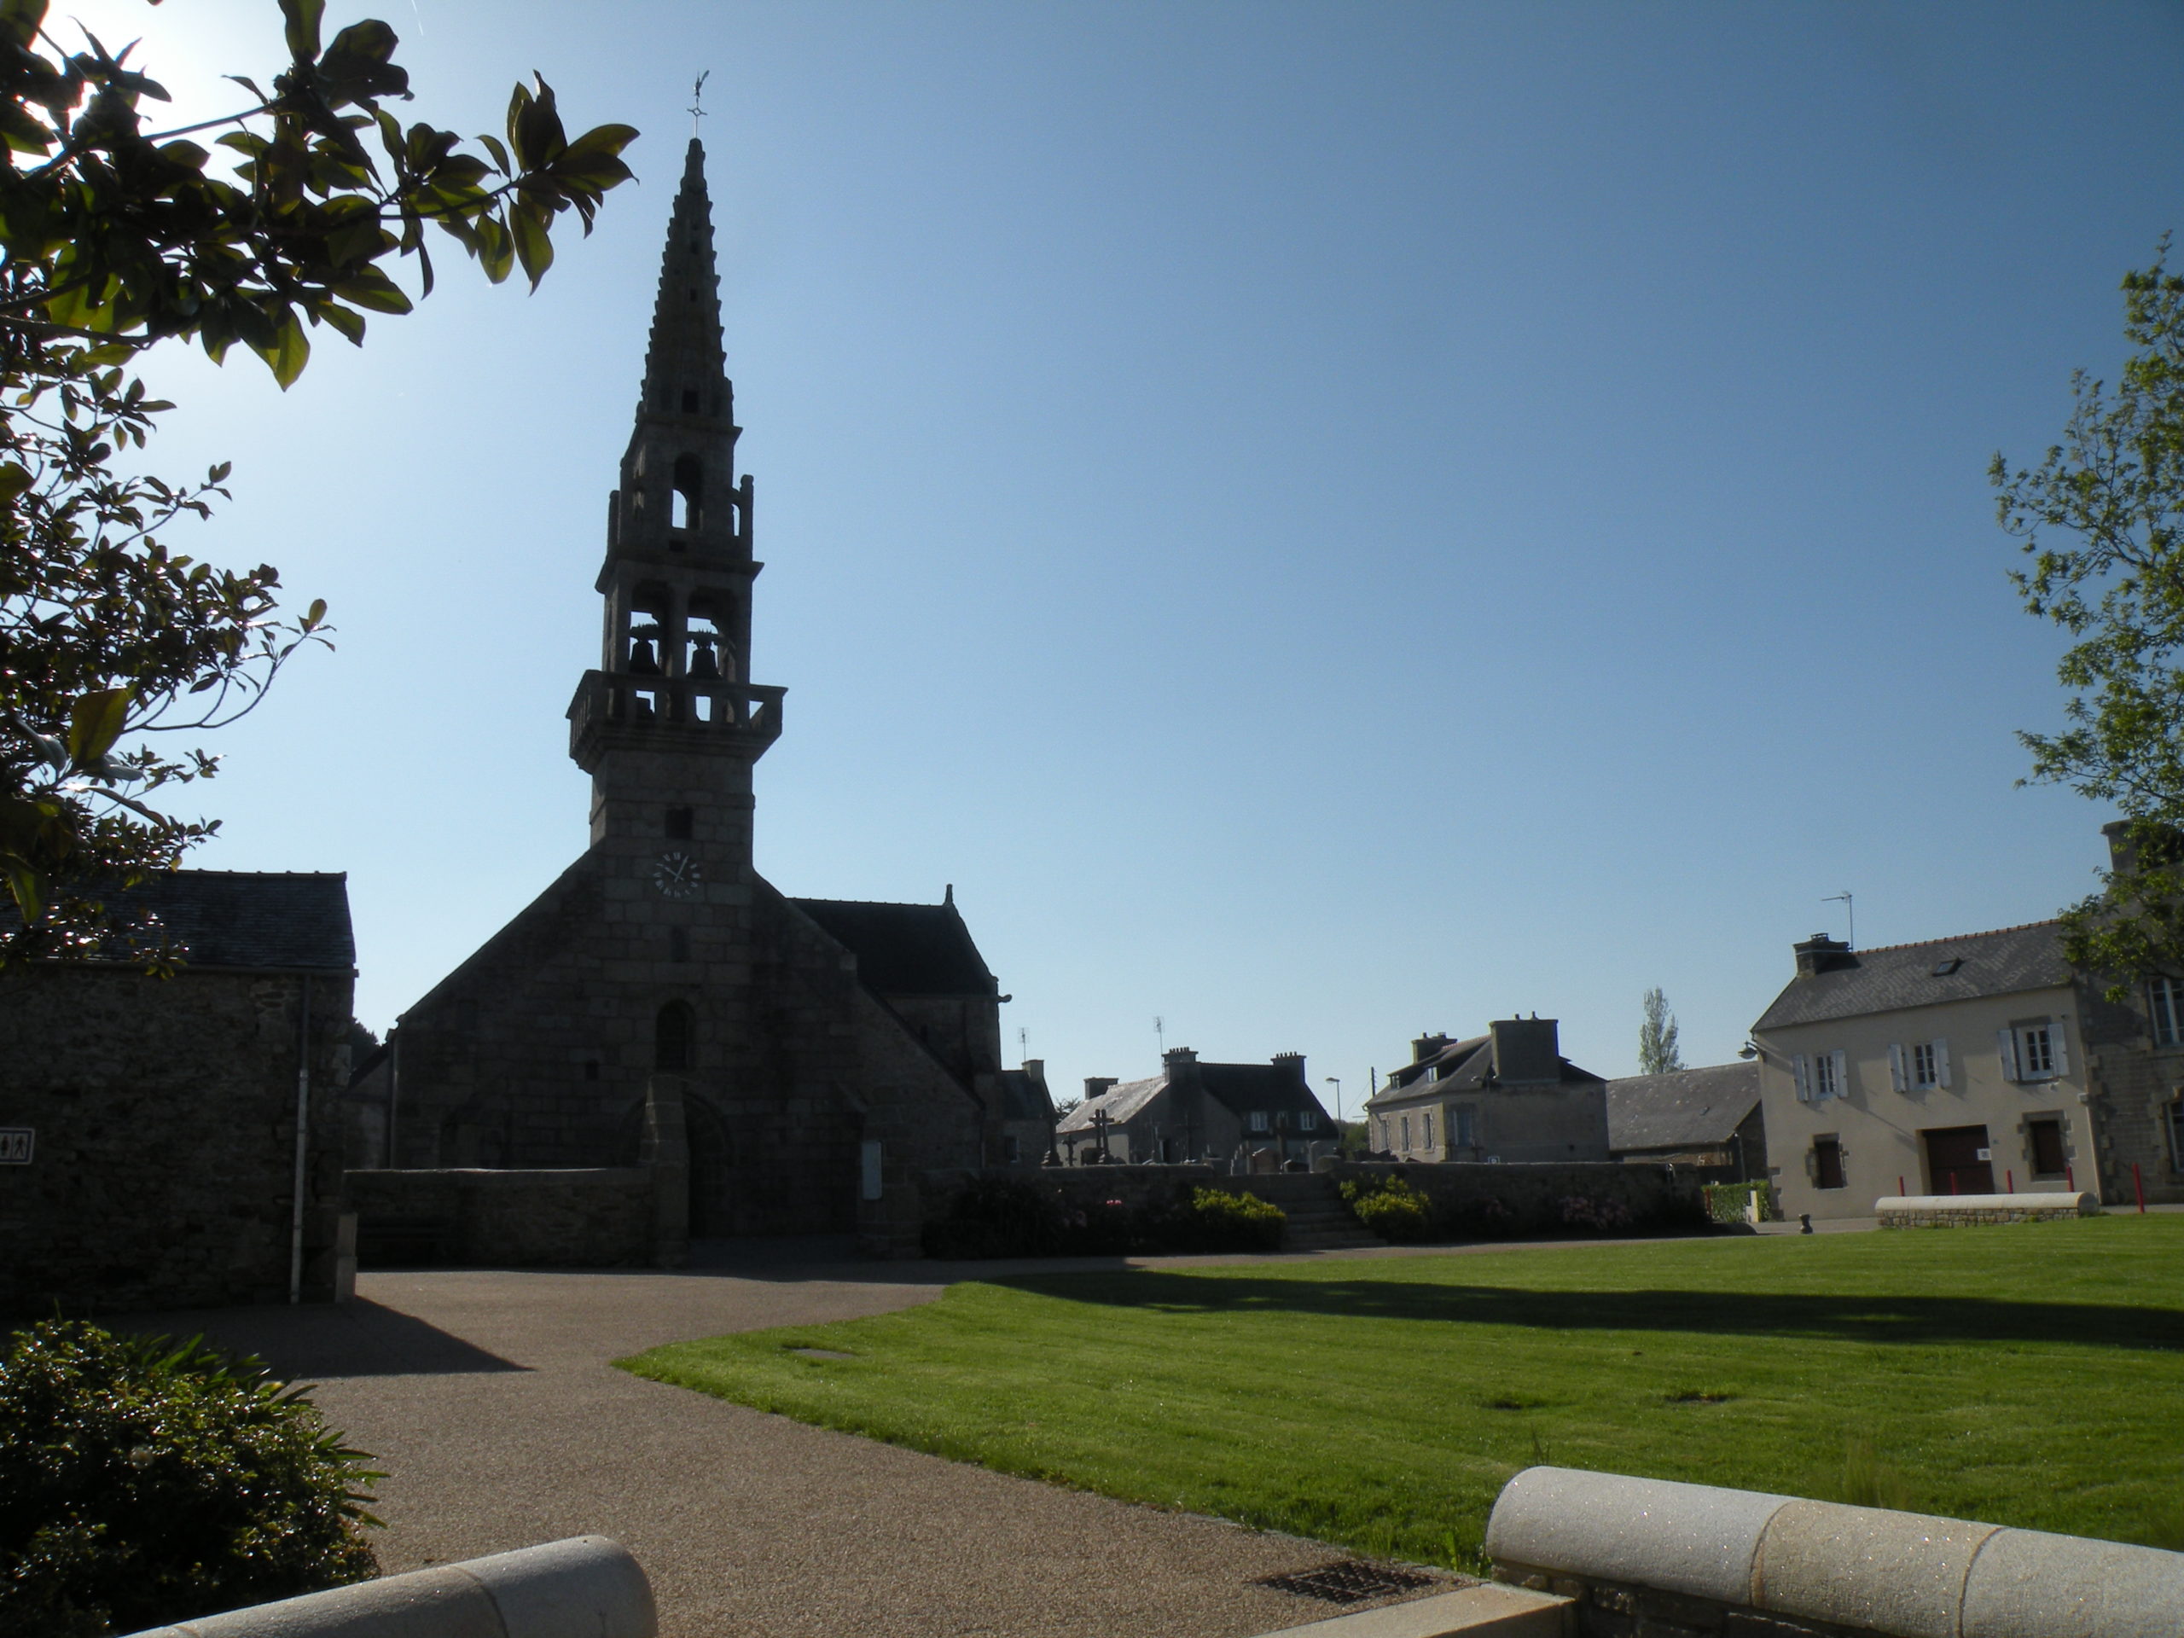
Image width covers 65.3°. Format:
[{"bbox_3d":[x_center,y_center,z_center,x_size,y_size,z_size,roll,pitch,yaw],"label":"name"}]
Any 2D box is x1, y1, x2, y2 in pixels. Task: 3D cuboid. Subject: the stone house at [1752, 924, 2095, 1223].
[{"bbox_3d":[21.349,5.928,40.910,6.100,6.900,8.850,4,-13,-26],"label":"stone house"}]

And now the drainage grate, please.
[{"bbox_3d":[0.899,2.683,5.953,0.466,0.040,0.468,7,-15,-37],"label":"drainage grate"}]

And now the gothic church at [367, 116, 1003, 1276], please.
[{"bbox_3d":[-13.377,-1.351,53.672,18.400,27.950,25.000,5,-14,-28],"label":"gothic church"}]

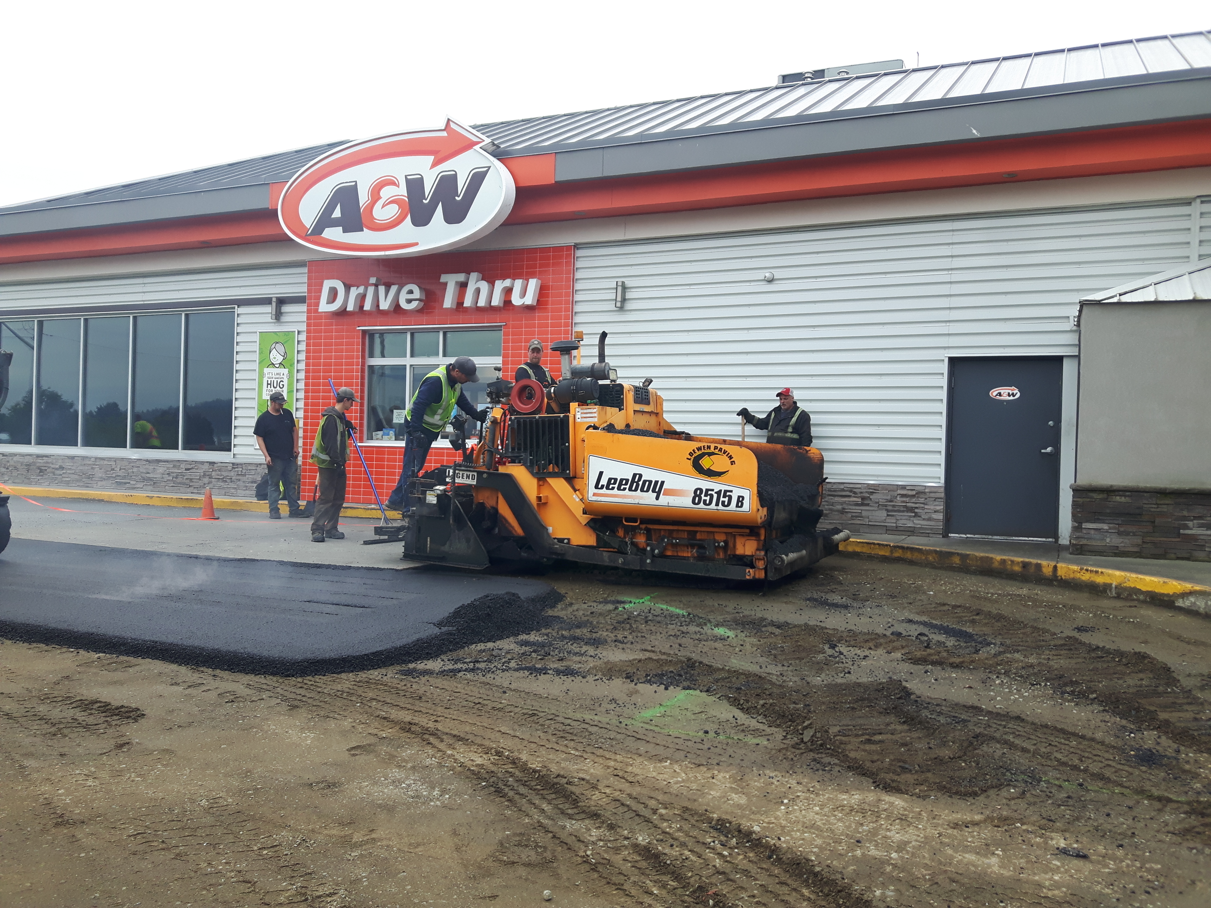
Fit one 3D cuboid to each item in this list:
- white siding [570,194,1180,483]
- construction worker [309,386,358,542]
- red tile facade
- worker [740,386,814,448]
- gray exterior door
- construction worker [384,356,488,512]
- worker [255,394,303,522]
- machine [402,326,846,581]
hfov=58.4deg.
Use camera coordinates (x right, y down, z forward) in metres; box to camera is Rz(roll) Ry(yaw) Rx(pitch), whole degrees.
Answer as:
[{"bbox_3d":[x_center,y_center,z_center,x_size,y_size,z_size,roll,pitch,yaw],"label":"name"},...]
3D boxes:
[{"bbox_3d":[2.998,-1.283,13.882,7.800,3.280,0.120,1,0,27],"label":"white siding"},{"bbox_3d":[-3.119,0.118,12.350,0.470,1.780,0.500,1,0,18],"label":"construction worker"},{"bbox_3d":[-2.741,-1.122,16.858,5.070,3.920,0.200,1,0,27],"label":"red tile facade"},{"bbox_3d":[2.045,0.073,13.200,0.850,1.770,0.500,1,0,14],"label":"worker"},{"bbox_3d":[4.757,-0.079,13.007,1.270,2.170,0.100,1,0,27],"label":"gray exterior door"},{"bbox_3d":[-1.773,-0.210,11.200,0.950,1.600,0.600,1,0,26],"label":"construction worker"},{"bbox_3d":[-4.768,0.013,15.700,0.620,1.850,0.450,1,0,-27],"label":"worker"},{"bbox_3d":[0.318,-0.082,11.159,3.950,2.330,2.600,1,0,23],"label":"machine"}]

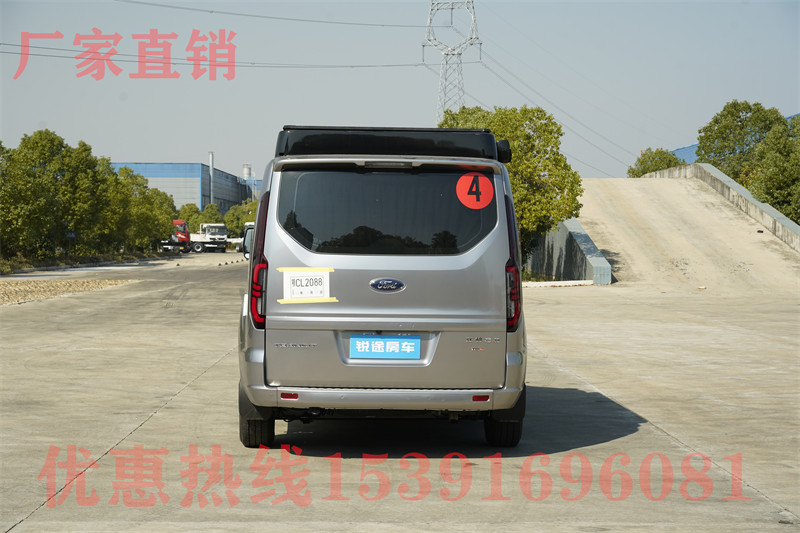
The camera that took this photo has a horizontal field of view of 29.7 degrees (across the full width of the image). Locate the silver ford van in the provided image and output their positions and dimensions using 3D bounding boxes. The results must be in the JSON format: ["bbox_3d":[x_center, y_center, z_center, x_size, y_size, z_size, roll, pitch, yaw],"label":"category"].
[{"bbox_3d":[-0.165,0.125,11.900,2.070,2.160,5.000,0,1,-2],"label":"silver ford van"}]

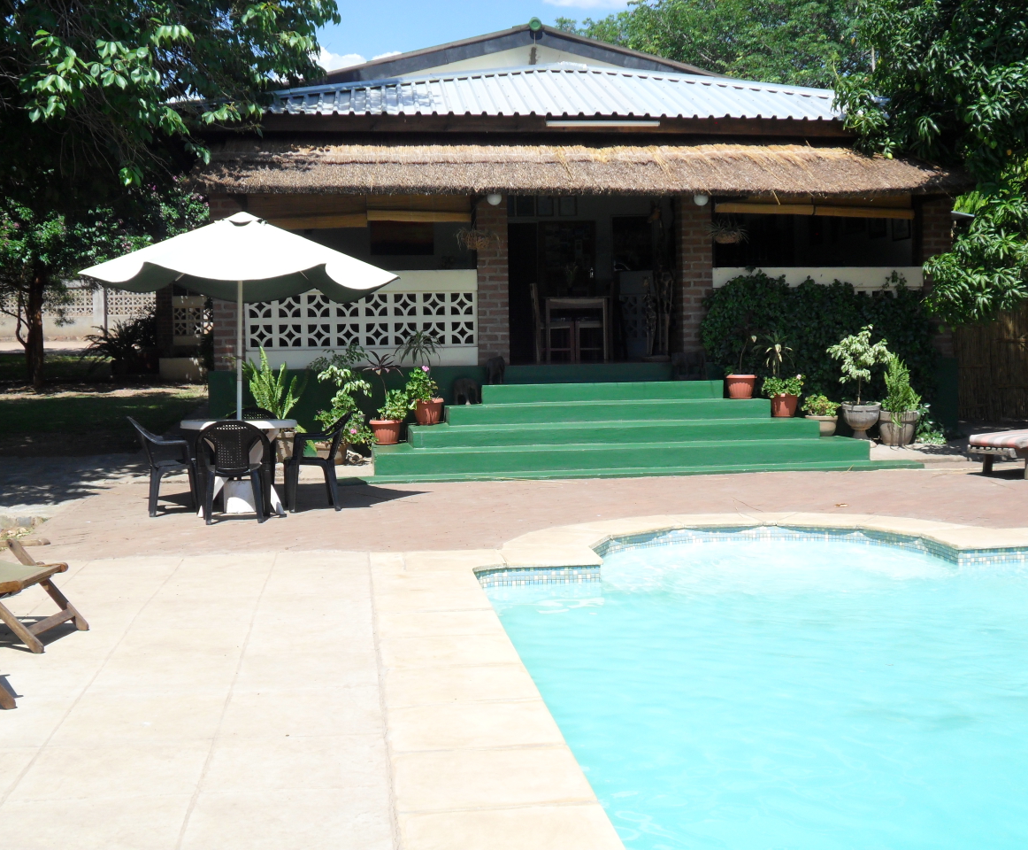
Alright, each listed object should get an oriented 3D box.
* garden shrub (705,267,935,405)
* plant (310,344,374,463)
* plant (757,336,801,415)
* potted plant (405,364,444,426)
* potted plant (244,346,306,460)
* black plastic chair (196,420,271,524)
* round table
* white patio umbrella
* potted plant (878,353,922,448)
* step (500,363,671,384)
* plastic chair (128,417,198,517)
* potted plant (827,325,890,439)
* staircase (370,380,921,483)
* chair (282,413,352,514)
[{"bbox_3d":[3.479,-0.924,16.432,2.680,1.640,0.550,-1,4,-7],"label":"garden shrub"},{"bbox_3d":[-1.814,-0.230,15.256,0.700,1.290,0.620,-1,4,-7],"label":"plant"},{"bbox_3d":[2.858,-0.525,15.524,0.470,0.885,0.450,-1,4,-9],"label":"plant"},{"bbox_3d":[-0.961,-0.320,15.551,0.410,0.655,0.400,-1,4,-7],"label":"potted plant"},{"bbox_3d":[-2.548,-0.221,15.323,0.700,1.260,0.650,-1,4,-7],"label":"potted plant"},{"bbox_3d":[-2.115,0.327,10.900,0.560,0.785,0.560,-1,4,-9],"label":"black plastic chair"},{"bbox_3d":[-2.175,0.328,11.382,0.910,0.725,0.910,-1,4,-9],"label":"round table"},{"bbox_3d":[-2.137,-0.491,11.330,2.470,2.360,2.200,-1,4,-5],"label":"white patio umbrella"},{"bbox_3d":[4.227,-0.271,15.720,0.475,0.993,0.450,-1,4,-9],"label":"potted plant"},{"bbox_3d":[0.852,-0.580,16.401,1.950,0.210,0.400,-1,4,-7],"label":"step"},{"bbox_3d":[-2.805,0.309,11.493,0.540,0.800,0.560,-2,4,-16],"label":"plastic chair"},{"bbox_3d":[3.826,-0.467,15.982,0.674,1.294,0.620,-1,4,-9],"label":"potted plant"},{"bbox_3d":[1.059,0.011,14.440,5.173,0.750,2.700,-1,4,-9],"label":"staircase"},{"bbox_3d":[-1.592,0.280,11.631,0.540,0.800,0.560,-2,4,-13],"label":"chair"}]

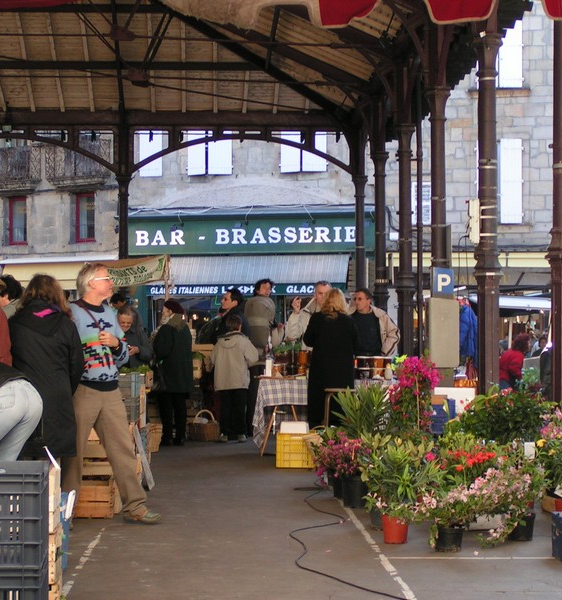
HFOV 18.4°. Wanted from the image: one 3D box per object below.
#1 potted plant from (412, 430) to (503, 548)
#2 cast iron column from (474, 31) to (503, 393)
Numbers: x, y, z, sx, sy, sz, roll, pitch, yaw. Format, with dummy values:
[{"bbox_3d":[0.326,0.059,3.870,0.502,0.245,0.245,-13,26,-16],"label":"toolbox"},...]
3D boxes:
[{"bbox_3d":[1.036,1.118,10.180,0.530,0.667,0.480,0,-1,0],"label":"potted plant"},{"bbox_3d":[2.245,-0.648,18.766,0.320,4.532,0.320,0,-1,-2],"label":"cast iron column"}]

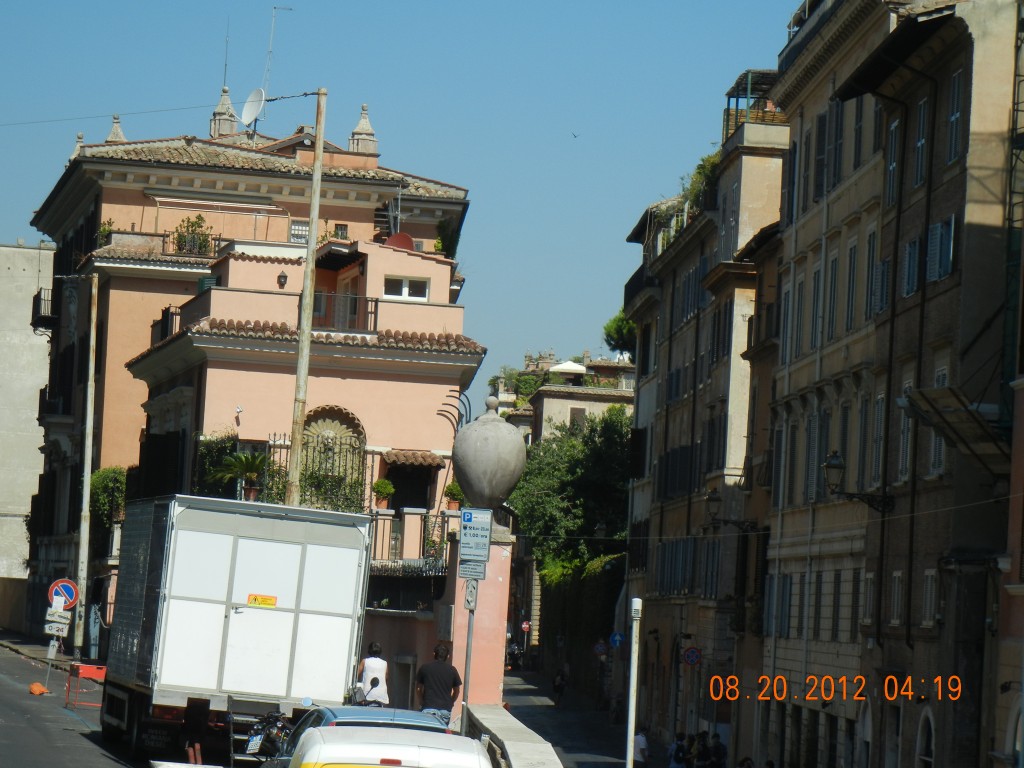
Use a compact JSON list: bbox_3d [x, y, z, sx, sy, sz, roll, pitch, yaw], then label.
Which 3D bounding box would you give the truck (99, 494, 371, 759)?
[{"bbox_3d":[-3.795,3.234,44.423,2.400,3.220,6.400,7,-4,-13],"label":"truck"}]

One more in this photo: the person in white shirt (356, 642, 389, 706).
[{"bbox_3d":[-1.828,4.188,44.800,0.450,1.650,0.300,3,-4,-7],"label":"person in white shirt"}]

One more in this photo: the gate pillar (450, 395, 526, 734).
[{"bbox_3d":[-0.363,2.516,43.000,0.940,4.750,0.940,3,-4,-6],"label":"gate pillar"}]

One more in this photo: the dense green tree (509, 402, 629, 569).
[{"bbox_3d":[3.083,5.338,172.000,6.800,8.800,6.500,3,-4,0],"label":"dense green tree"}]

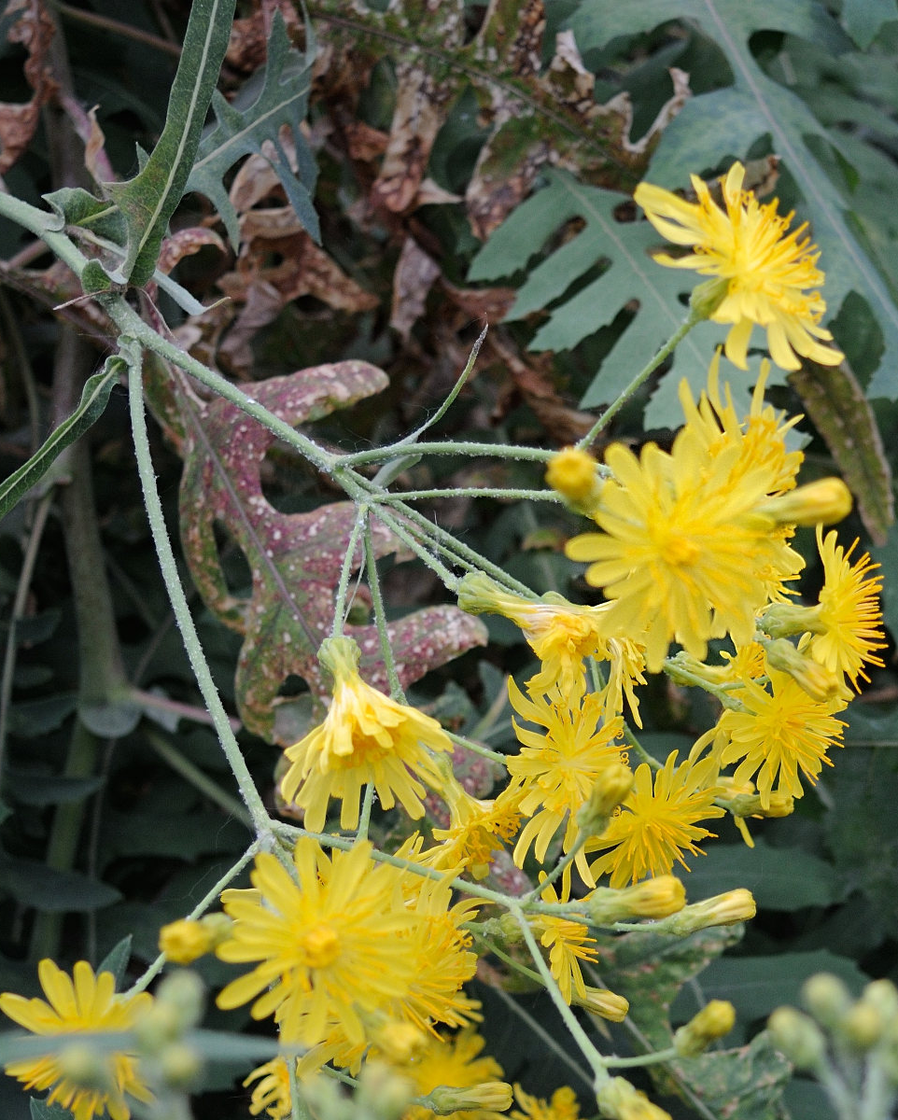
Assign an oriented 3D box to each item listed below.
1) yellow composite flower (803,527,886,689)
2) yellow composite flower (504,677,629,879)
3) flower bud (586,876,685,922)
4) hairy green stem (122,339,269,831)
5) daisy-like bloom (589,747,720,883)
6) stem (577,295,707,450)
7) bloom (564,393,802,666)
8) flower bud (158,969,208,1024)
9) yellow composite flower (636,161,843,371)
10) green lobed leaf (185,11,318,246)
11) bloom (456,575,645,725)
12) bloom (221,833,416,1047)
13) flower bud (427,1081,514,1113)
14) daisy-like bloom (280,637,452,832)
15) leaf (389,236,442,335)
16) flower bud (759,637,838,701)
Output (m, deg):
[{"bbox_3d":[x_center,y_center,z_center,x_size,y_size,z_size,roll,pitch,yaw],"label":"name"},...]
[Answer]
[{"bbox_3d":[0.107,0.013,0.325,0.023,0.043,0.042,6,0,18],"label":"yellow composite flower"},{"bbox_3d":[0.031,0.056,0.312,0.042,0.050,0.023,0,0,-30],"label":"yellow composite flower"},{"bbox_3d":[0.045,0.083,0.295,0.025,0.010,0.010,-8,-6,12],"label":"flower bud"},{"bbox_3d":[-0.065,0.006,0.311,0.011,0.131,0.009,-18,-12,0],"label":"hairy green stem"},{"bbox_3d":[0.036,0.046,0.215,0.027,0.027,0.017,-45,30,0],"label":"daisy-like bloom"},{"bbox_3d":[0.049,-0.047,0.307,0.005,0.051,0.005,38,4,0],"label":"stem"},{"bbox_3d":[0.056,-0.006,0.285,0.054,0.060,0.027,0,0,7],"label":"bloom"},{"bbox_3d":[-0.033,0.054,0.150,0.006,0.008,0.006,3,24,0],"label":"flower bud"},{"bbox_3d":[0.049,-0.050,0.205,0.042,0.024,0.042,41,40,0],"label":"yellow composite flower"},{"bbox_3d":[-0.044,-0.093,0.260,0.041,0.049,0.016,-34,7,-15],"label":"green lobed leaf"},{"bbox_3d":[0.018,0.016,0.210,0.034,0.022,0.022,30,0,16],"label":"bloom"},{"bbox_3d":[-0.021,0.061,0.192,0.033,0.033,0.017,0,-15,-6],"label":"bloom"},{"bbox_3d":[0.005,0.131,0.295,0.021,0.008,0.008,-6,-6,7],"label":"flower bud"},{"bbox_3d":[-0.021,0.044,0.308,0.044,0.049,0.040,-9,6,-6],"label":"daisy-like bloom"},{"bbox_3d":[-0.012,-0.095,0.420,0.017,0.035,0.009,6,6,-6],"label":"leaf"},{"bbox_3d":[0.061,0.019,0.210,0.016,0.007,0.007,35,0,14],"label":"flower bud"}]

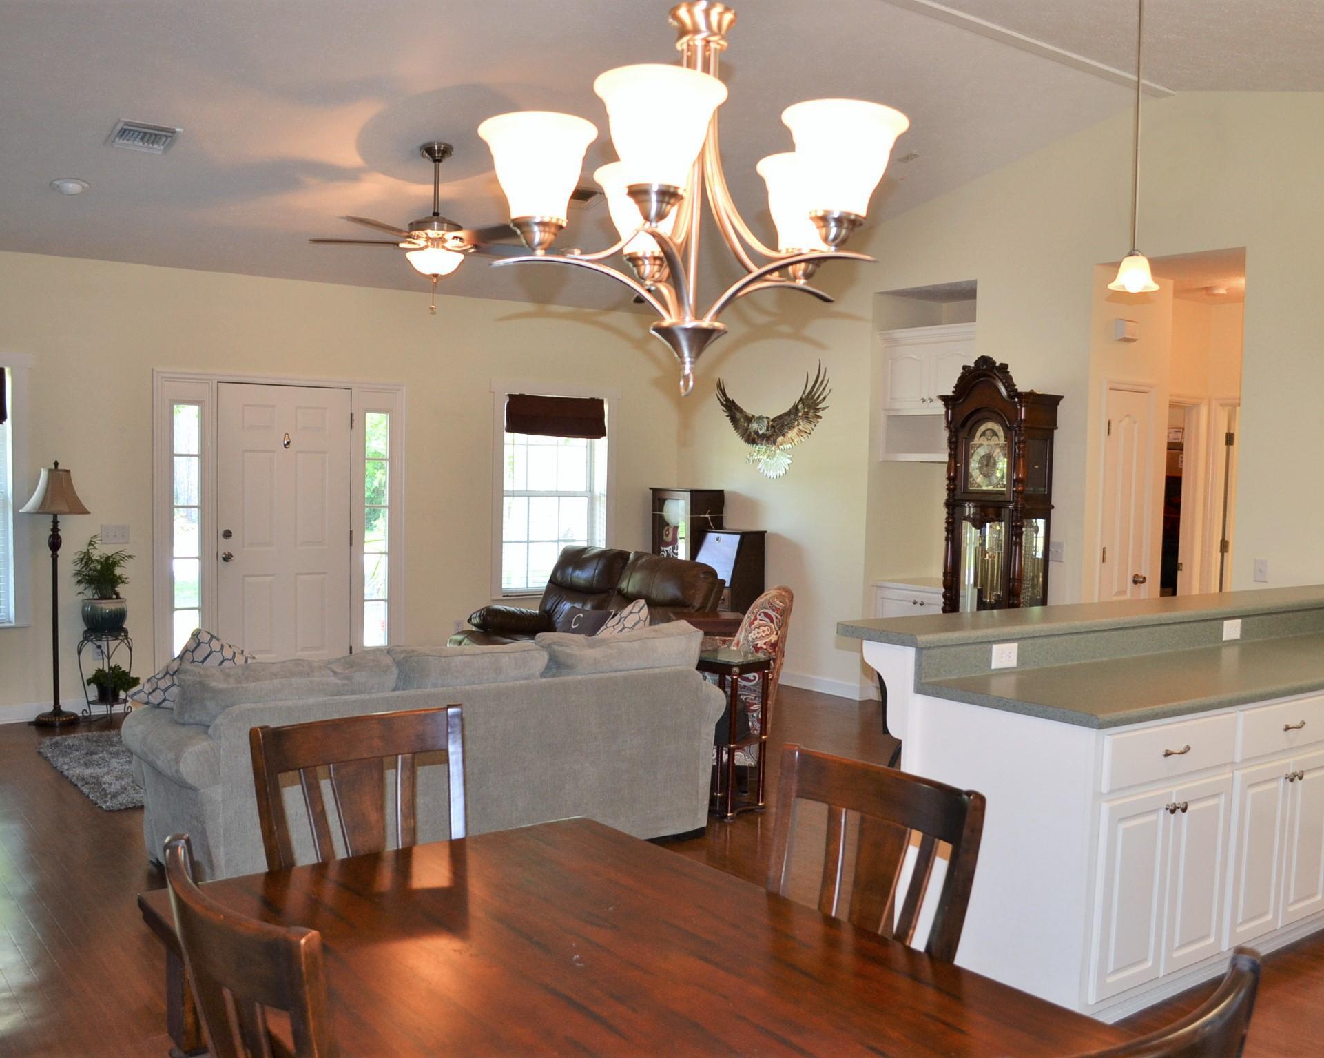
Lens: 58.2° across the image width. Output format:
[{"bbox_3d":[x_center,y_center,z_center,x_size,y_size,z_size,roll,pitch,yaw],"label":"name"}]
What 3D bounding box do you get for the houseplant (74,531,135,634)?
[{"bbox_3d":[-3.340,0.326,7.101,0.360,0.570,0.340,-1,4,-36],"label":"houseplant"}]

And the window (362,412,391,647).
[{"bbox_3d":[-2.012,0.015,8.333,0.210,1.650,0.060,-1,4,-36],"label":"window"}]

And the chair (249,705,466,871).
[{"bbox_3d":[-0.533,0.938,2.547,0.490,1.010,0.560,-1,4,-38],"label":"chair"}]

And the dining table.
[{"bbox_3d":[-0.136,1.093,2.013,1.030,0.760,1.420,-1,4,-40],"label":"dining table"}]

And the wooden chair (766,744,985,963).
[{"bbox_3d":[0.237,1.002,2.375,0.570,1.000,0.500,-2,4,-43],"label":"wooden chair"}]

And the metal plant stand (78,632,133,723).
[{"bbox_3d":[-3.350,0.880,7.147,0.330,0.540,0.310,-1,4,-36],"label":"metal plant stand"}]

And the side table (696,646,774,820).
[{"bbox_3d":[0.315,0.951,5.549,0.310,0.725,0.310,4,4,41],"label":"side table"}]

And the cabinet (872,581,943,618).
[{"bbox_3d":[1.939,0.791,8.066,0.600,0.850,0.870,-1,4,-36],"label":"cabinet"}]

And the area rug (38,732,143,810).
[{"bbox_3d":[-2.117,1.193,6.614,2.150,0.030,1.550,-1,4,-36],"label":"area rug"}]

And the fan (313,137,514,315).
[{"bbox_3d":[-1.118,-1.500,5.902,1.300,0.852,1.300,-1,4,-34],"label":"fan"}]

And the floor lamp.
[{"bbox_3d":[-3.465,0.374,6.804,0.380,1.550,0.380,-1,4,-34],"label":"floor lamp"}]

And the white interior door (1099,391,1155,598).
[{"bbox_3d":[2.717,0.247,7.031,0.460,2.080,0.050,-1,4,-36],"label":"white interior door"}]

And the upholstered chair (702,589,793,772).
[{"bbox_3d":[0.278,0.779,6.200,0.760,1.000,0.660,2,3,6],"label":"upholstered chair"}]

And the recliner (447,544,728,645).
[{"bbox_3d":[-0.466,0.685,7.625,1.050,1.000,1.650,-1,4,-40],"label":"recliner"}]

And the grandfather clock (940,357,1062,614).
[{"bbox_3d":[1.962,0.134,7.034,0.370,2.280,0.630,-1,4,-36],"label":"grandfather clock"}]

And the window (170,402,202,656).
[{"bbox_3d":[-2.934,0.009,7.341,0.184,1.589,0.070,-1,4,-34],"label":"window"}]

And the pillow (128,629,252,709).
[{"bbox_3d":[-1.786,0.569,4.510,0.410,0.410,0.150,28,23,-49],"label":"pillow"}]

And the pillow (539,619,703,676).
[{"bbox_3d":[-0.205,0.628,5.235,0.730,0.470,0.220,-1,16,-34],"label":"pillow"}]

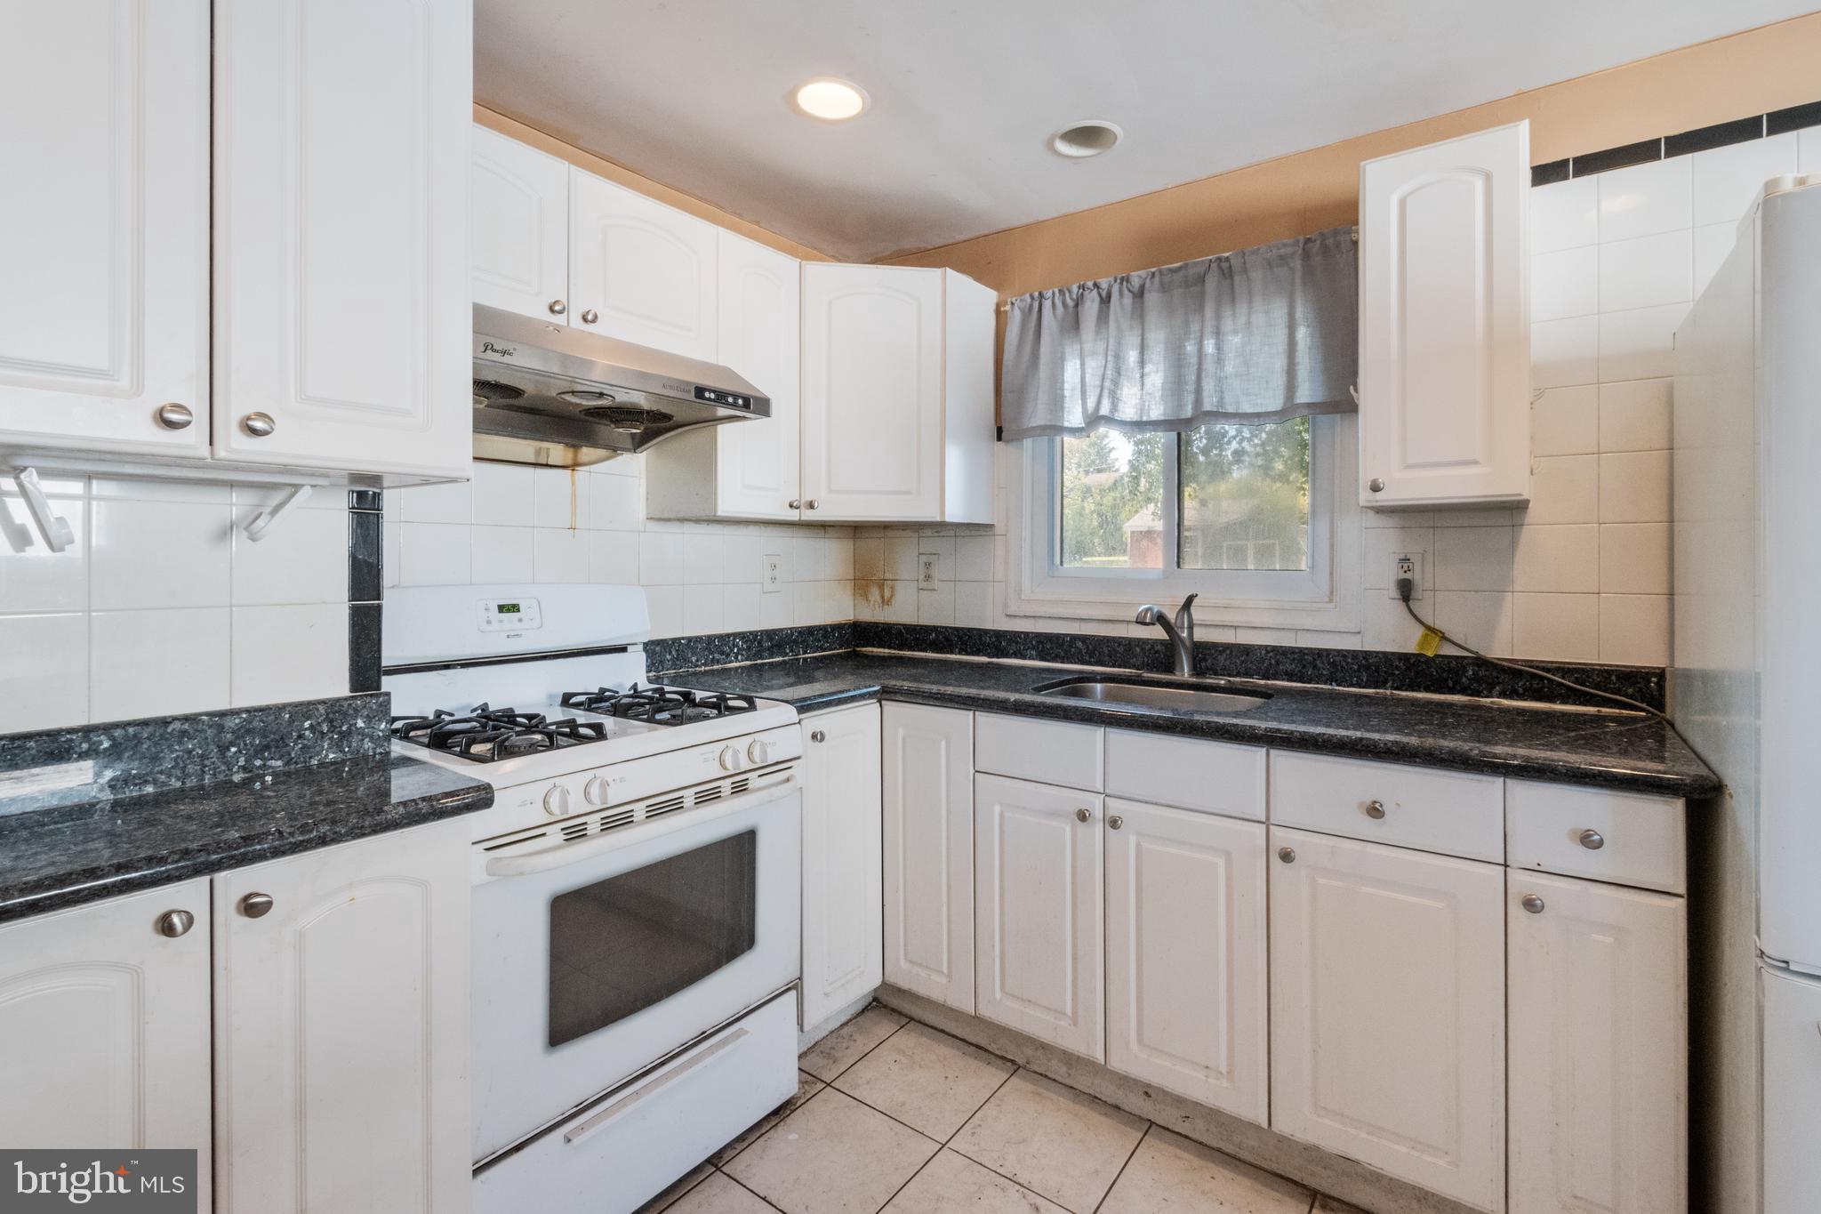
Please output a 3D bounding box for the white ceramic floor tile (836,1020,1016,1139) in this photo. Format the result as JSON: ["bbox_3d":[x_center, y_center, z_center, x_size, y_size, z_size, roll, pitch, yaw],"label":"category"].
[{"bbox_3d":[0.036,1.068,1.737,0.305,0.009,0.305,2,3,36],"label":"white ceramic floor tile"}]

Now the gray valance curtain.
[{"bbox_3d":[0.719,-0.746,2.196,1.012,0.462,0.060,2,3,35],"label":"gray valance curtain"}]

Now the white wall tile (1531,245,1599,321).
[{"bbox_3d":[1.451,-0.719,1.710,0.152,0.152,0.009,2,3,36],"label":"white wall tile"}]

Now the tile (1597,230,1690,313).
[{"bbox_3d":[1.624,-0.740,1.678,0.152,0.152,0.010,1,2,33],"label":"tile"}]

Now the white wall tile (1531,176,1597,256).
[{"bbox_3d":[1.451,-0.874,1.710,0.152,0.152,0.009,2,3,36],"label":"white wall tile"}]

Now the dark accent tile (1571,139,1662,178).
[{"bbox_3d":[1.549,-0.985,1.666,0.149,0.046,0.010,2,3,35],"label":"dark accent tile"}]

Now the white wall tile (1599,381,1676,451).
[{"bbox_3d":[1.576,-0.411,1.630,0.152,0.152,0.009,2,3,36],"label":"white wall tile"}]

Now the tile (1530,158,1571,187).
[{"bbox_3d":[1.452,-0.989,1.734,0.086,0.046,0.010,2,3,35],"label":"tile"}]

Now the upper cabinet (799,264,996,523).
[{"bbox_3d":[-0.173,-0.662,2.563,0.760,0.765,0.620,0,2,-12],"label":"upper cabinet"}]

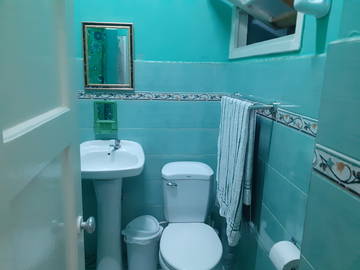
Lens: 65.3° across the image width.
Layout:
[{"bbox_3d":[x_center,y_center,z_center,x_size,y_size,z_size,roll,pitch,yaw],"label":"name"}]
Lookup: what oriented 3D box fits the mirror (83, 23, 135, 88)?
[{"bbox_3d":[-0.483,-0.531,1.916,0.333,0.431,0.025,1,12,-5],"label":"mirror"}]

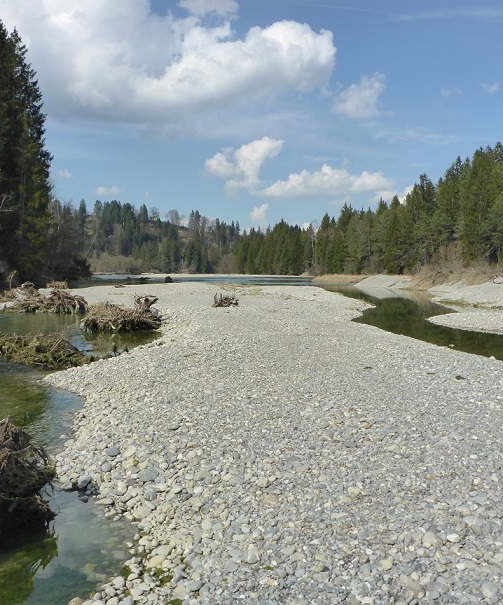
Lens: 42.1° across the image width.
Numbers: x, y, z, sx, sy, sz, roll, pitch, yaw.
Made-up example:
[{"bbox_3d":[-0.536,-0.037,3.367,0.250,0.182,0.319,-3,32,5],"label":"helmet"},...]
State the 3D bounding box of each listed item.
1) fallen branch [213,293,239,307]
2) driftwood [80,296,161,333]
[{"bbox_3d":[-1.070,-0.092,27.728,1.030,0.550,0.700,0,3,0],"label":"fallen branch"},{"bbox_3d":[-4.170,0.371,21.142,2.300,1.020,1.500,0,3,0],"label":"driftwood"}]

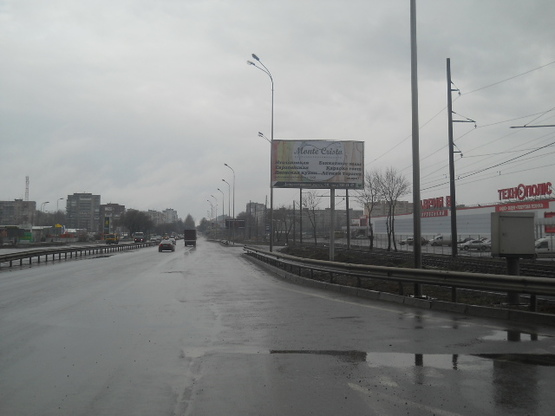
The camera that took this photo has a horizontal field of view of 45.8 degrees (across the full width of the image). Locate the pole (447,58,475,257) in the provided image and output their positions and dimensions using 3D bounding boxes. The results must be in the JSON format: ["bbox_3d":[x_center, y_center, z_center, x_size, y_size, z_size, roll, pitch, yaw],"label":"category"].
[{"bbox_3d":[15.102,-4.117,54.000,2.300,16.400,0.450,0,-3,-9],"label":"pole"}]

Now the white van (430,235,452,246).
[{"bbox_3d":[28.128,5.707,112.875,4.300,1.820,1.780,1,-3,-11],"label":"white van"}]

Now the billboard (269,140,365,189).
[{"bbox_3d":[2.728,-2.885,44.149,6.150,3.150,0.350,0,-3,-6],"label":"billboard"}]

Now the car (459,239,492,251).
[{"bbox_3d":[26.329,5.032,88.837,4.350,1.420,1.700,1,-3,-11],"label":"car"}]

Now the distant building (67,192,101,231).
[{"bbox_3d":[-187.682,7.892,640.847,30.000,44.500,16.000,1,-3,-12],"label":"distant building"}]

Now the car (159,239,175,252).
[{"bbox_3d":[-12.208,4.183,73.118,1.700,1.420,4.250,0,-3,-6],"label":"car"}]

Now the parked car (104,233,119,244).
[{"bbox_3d":[-31.869,5.987,126.481,2.000,2.100,4.900,0,-3,-6],"label":"parked car"}]

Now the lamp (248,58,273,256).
[{"bbox_3d":[-0.965,-2.763,37.504,1.600,11.700,1.700,0,-3,-6],"label":"lamp"}]

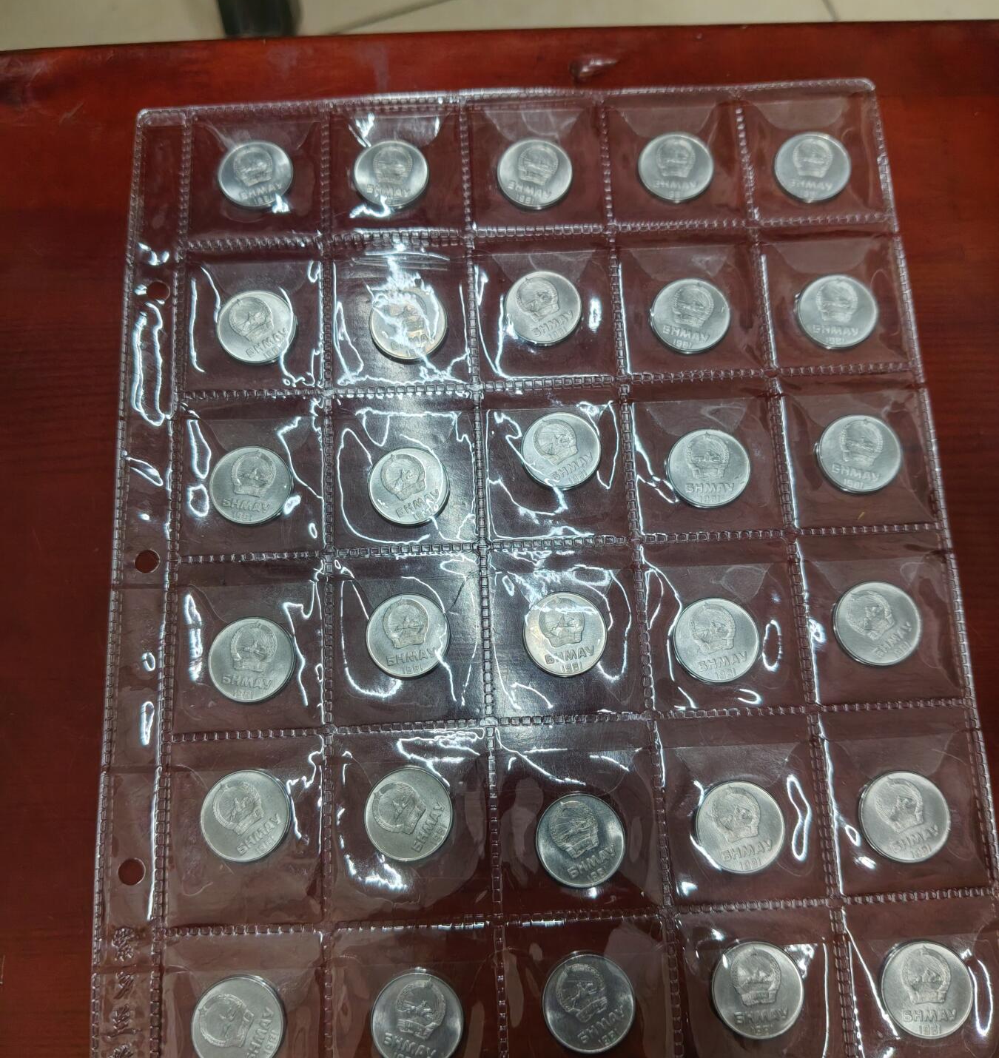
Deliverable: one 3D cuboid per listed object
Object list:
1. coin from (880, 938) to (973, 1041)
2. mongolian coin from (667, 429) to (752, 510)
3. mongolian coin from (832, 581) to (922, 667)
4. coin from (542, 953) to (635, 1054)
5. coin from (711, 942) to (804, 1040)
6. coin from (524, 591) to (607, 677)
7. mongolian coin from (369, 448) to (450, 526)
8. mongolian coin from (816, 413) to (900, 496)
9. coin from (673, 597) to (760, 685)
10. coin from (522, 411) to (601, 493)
[{"bbox_3d":[0.093,0.100,0.217,0.020,0.002,0.020,-3,76,0],"label":"coin"},{"bbox_3d":[0.051,-0.015,0.245,0.020,0.002,0.020,-3,76,0],"label":"mongolian coin"},{"bbox_3d":[0.089,0.022,0.236,0.020,0.002,0.020,-3,76,0],"label":"mongolian coin"},{"bbox_3d":[0.019,0.103,0.217,0.020,0.002,0.020,-3,76,0],"label":"coin"},{"bbox_3d":[0.055,0.099,0.215,0.020,0.002,0.020,-3,76,0],"label":"coin"},{"bbox_3d":[0.015,0.025,0.234,0.020,0.002,0.020,-3,75,-1],"label":"coin"},{"bbox_3d":[-0.022,-0.010,0.245,0.020,0.002,0.020,-3,76,0],"label":"mongolian coin"},{"bbox_3d":[0.088,-0.018,0.245,0.020,0.002,0.020,-3,75,-1],"label":"mongolian coin"},{"bbox_3d":[0.051,0.026,0.234,0.020,0.002,0.020,-3,76,0],"label":"coin"},{"bbox_3d":[0.015,-0.019,0.246,0.020,0.002,0.020,-3,75,-1],"label":"coin"}]

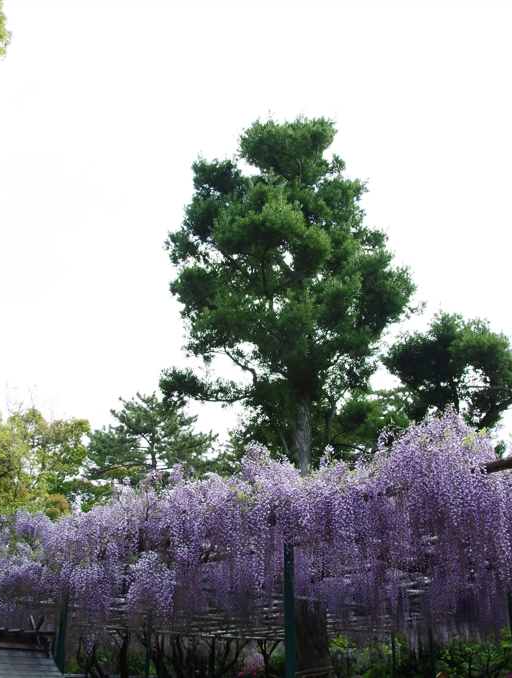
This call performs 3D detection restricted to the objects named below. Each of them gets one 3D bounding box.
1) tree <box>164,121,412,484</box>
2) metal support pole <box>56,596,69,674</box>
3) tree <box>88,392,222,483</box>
[{"bbox_3d":[0.650,0.723,12.825,5.100,13.150,5.100,0,-27,0],"label":"tree"},{"bbox_3d":[-2.500,4.462,8.502,0.090,2.600,0.090,0,-27,0],"label":"metal support pole"},{"bbox_3d":[-3.200,6.772,22.324,5.000,10.800,5.000,0,-27,0],"label":"tree"}]

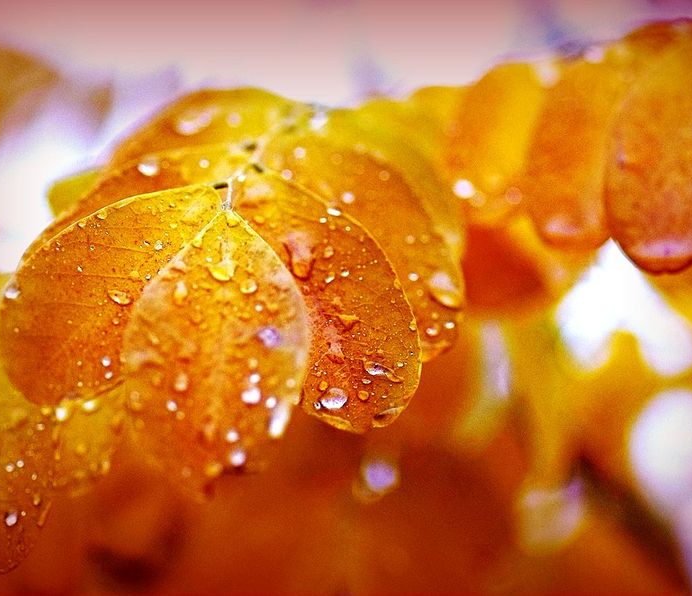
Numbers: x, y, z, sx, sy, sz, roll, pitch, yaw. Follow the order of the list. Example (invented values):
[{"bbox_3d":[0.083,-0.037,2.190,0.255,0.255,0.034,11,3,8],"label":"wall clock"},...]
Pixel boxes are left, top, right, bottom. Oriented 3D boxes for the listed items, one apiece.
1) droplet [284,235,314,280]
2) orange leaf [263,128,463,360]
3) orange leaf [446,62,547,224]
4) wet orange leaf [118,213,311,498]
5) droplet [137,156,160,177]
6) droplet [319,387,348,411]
[{"bbox_3d":[-0.006,-0.005,0.503,0.004,0.006,0.002,0,-21,-13],"label":"droplet"},{"bbox_3d":[0.002,-0.007,0.515,0.024,0.040,0.008,-28,-20,-23],"label":"orange leaf"},{"bbox_3d":[0.023,-0.023,0.553,0.017,0.028,0.008,8,-25,4],"label":"orange leaf"},{"bbox_3d":[-0.017,0.007,0.487,0.025,0.043,0.008,1,-31,1],"label":"wet orange leaf"},{"bbox_3d":[-0.027,-0.018,0.513,0.003,0.003,0.002,0,-27,13],"label":"droplet"},{"bbox_3d":[-0.002,0.013,0.499,0.004,0.003,0.002,0,-21,-13],"label":"droplet"}]

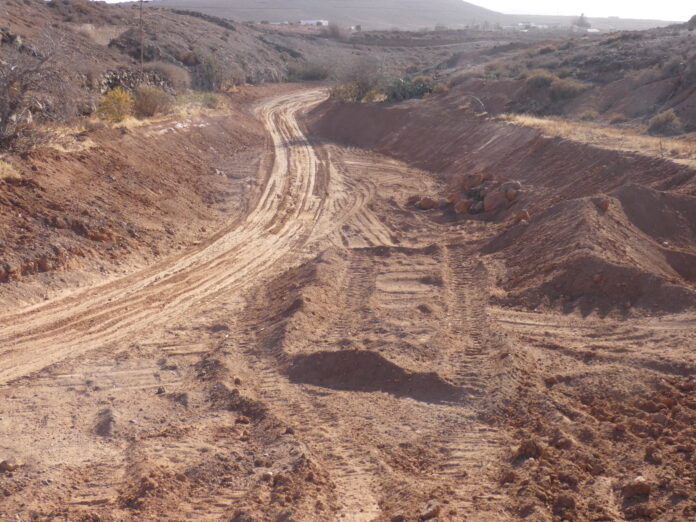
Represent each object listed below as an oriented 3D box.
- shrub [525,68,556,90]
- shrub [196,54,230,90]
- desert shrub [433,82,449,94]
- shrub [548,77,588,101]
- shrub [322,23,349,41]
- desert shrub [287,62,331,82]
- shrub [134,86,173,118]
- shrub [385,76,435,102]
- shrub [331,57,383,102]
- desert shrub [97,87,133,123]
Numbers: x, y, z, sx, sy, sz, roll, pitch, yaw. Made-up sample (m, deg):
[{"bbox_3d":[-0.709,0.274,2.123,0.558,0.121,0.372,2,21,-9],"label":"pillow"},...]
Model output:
[{"bbox_3d":[11.105,-10.474,45.000,1.720,1.090,1.550,1,17,0],"label":"shrub"},{"bbox_3d":[-9.749,-13.463,56.000,2.430,2.440,2.190,1,17,0],"label":"shrub"},{"bbox_3d":[6.370,-11.880,54.000,1.100,0.790,0.990,1,17,0],"label":"desert shrub"},{"bbox_3d":[11.811,-9.240,42.000,2.140,1.220,1.820,1,17,0],"label":"shrub"},{"bbox_3d":[-2.787,-55.612,190.000,6.780,4.140,6.110,1,17,0],"label":"shrub"},{"bbox_3d":[-4.131,-19.713,82.000,4.600,1.990,3.450,1,17,0],"label":"desert shrub"},{"bbox_3d":[-9.426,-7.681,38.000,1.840,1.470,1.750,1,17,0],"label":"shrub"},{"bbox_3d":[3.922,-10.936,50.000,3.190,1.580,2.390,1,17,0],"label":"shrub"},{"bbox_3d":[0.542,-11.510,50.000,3.320,2.670,2.820,1,17,0],"label":"shrub"},{"bbox_3d":[-10.971,-7.385,37.000,1.790,1.610,1.700,1,17,0],"label":"desert shrub"}]

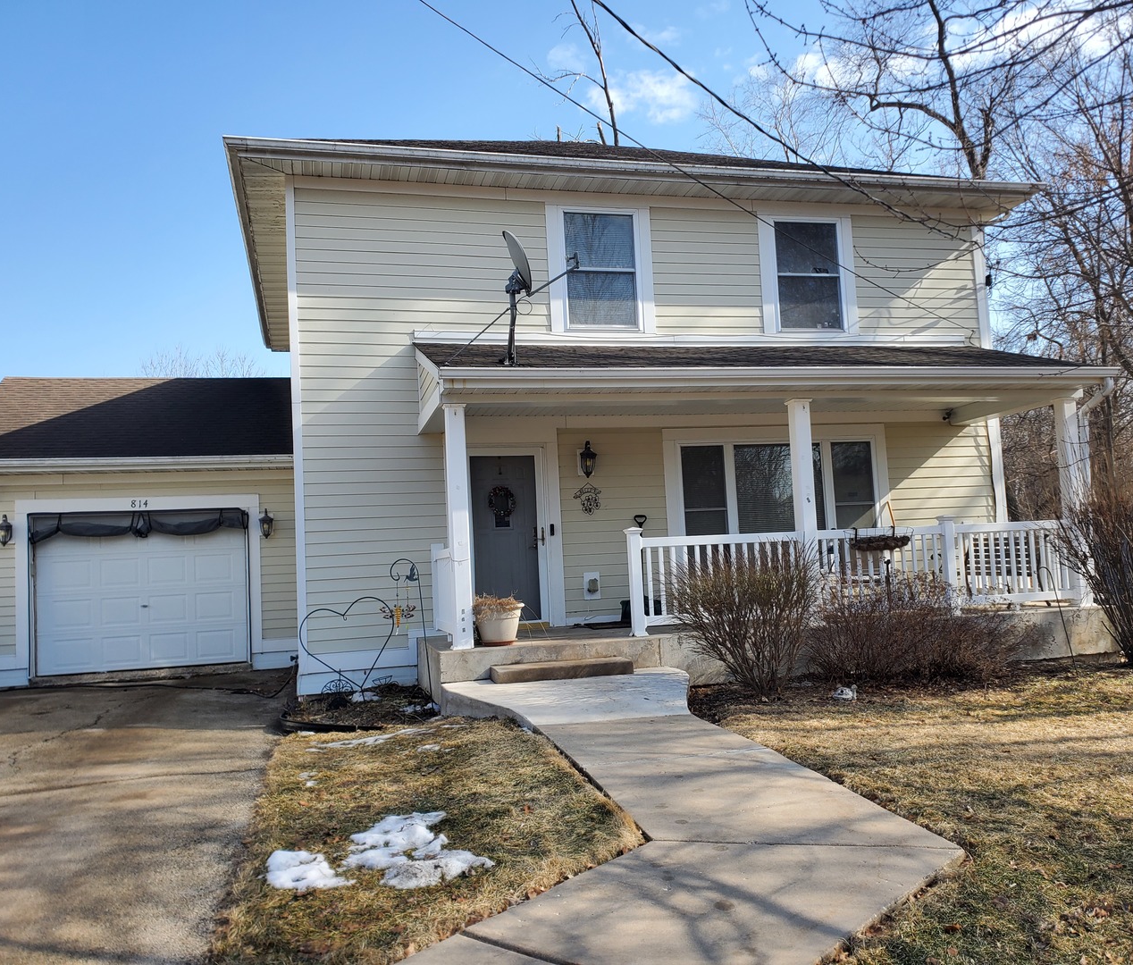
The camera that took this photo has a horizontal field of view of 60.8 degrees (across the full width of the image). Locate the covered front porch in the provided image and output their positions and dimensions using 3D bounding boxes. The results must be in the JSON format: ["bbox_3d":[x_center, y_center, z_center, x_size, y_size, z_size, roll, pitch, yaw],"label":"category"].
[{"bbox_3d":[2.092,0.107,10.233,7.116,3.745,2.353,-2,-4,-14],"label":"covered front porch"}]

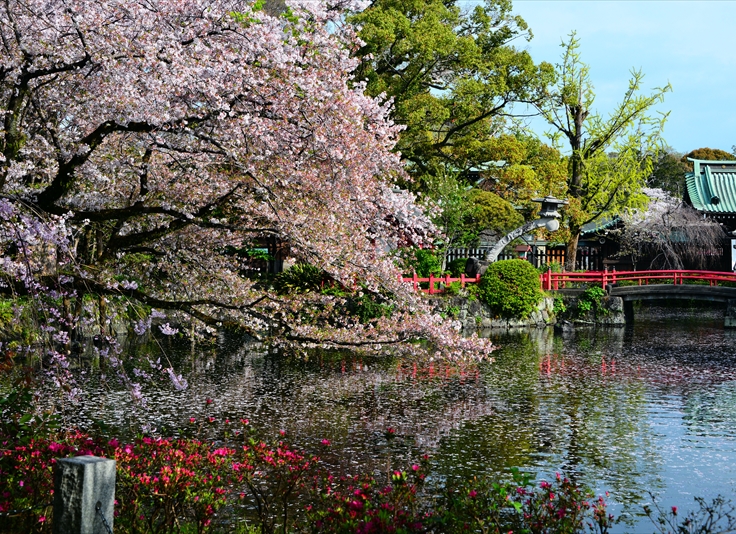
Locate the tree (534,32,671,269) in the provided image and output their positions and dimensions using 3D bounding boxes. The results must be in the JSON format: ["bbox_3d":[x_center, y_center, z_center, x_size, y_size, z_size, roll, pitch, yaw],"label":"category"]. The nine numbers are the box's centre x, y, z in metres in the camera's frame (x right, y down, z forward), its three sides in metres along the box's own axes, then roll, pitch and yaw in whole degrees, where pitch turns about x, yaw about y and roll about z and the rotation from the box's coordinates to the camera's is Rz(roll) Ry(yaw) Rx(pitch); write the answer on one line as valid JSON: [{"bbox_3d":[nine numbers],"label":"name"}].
[{"bbox_3d":[9.890,-4.639,45.000,5.750,10.501,5.400,1,0,0],"label":"tree"}]

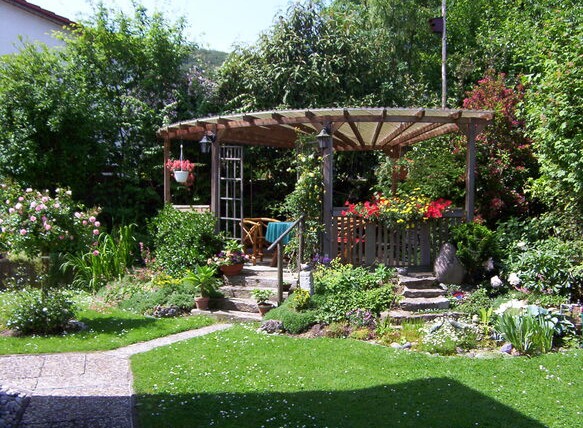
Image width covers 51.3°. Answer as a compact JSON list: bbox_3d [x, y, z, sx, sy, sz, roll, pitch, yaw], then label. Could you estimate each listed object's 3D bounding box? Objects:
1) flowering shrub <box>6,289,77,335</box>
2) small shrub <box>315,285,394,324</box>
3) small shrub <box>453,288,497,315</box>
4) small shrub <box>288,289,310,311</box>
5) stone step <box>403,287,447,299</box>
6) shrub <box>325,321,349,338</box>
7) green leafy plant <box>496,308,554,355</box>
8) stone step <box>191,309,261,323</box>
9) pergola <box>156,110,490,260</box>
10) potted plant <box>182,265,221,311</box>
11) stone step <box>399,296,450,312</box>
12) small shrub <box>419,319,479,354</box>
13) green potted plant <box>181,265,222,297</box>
[{"bbox_3d":[-3.456,1.348,8.400,0.940,0.580,0.840,0,3,0],"label":"flowering shrub"},{"bbox_3d":[0.897,1.288,8.650,1.200,0.450,0.800,0,1,0],"label":"small shrub"},{"bbox_3d":[2.620,1.267,8.700,0.640,0.380,0.550,0,1,0],"label":"small shrub"},{"bbox_3d":[0.112,1.196,8.500,0.310,0.300,0.300,0,1,0],"label":"small shrub"},{"bbox_3d":[1.976,1.186,9.030,0.640,0.120,0.360,0,4,0],"label":"stone step"},{"bbox_3d":[0.596,1.537,8.050,0.310,0.180,0.280,0,3,0],"label":"shrub"},{"bbox_3d":[2.722,1.360,7.100,0.620,0.450,0.460,0,4,0],"label":"green leafy plant"},{"bbox_3d":[-0.877,1.429,8.600,1.100,0.140,0.420,1,1,21],"label":"stone step"},{"bbox_3d":[0.383,-0.475,10.990,5.600,2.480,3.600,1,3,12],"label":"pergola"},{"bbox_3d":[-1.288,1.052,8.700,0.540,0.640,0.520,0,1,0],"label":"potted plant"},{"bbox_3d":[1.871,1.287,8.550,0.740,0.140,0.400,0,3,0],"label":"stone step"},{"bbox_3d":[1.871,1.417,7.150,0.700,0.290,0.520,0,4,0],"label":"small shrub"},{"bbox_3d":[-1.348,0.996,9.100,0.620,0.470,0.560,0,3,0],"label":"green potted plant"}]

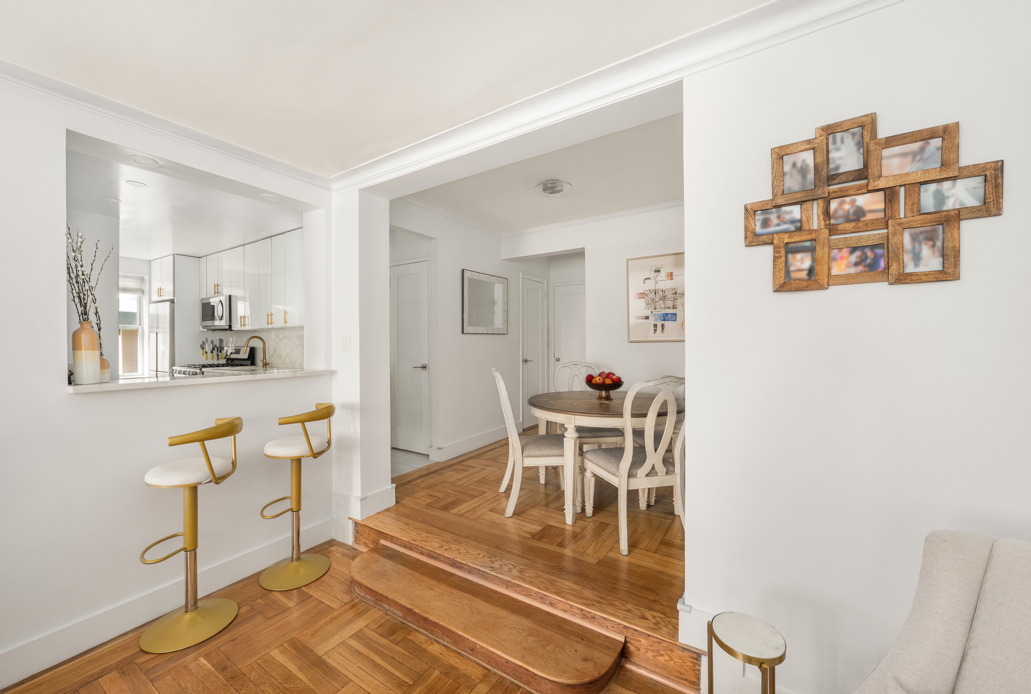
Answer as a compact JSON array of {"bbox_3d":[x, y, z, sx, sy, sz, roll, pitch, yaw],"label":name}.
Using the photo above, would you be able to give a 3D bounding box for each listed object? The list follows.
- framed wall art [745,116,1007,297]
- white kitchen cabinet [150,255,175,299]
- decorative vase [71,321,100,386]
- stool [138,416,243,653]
[{"bbox_3d":[1.115,-0.469,1.323,0.634,0.550,0.030,0,0,33],"label":"framed wall art"},{"bbox_3d":[-4.673,-0.934,5.783,0.850,0.560,0.600,0,0,33],"label":"white kitchen cabinet"},{"bbox_3d":[-2.087,0.027,1.970,0.095,0.305,0.095,0,0,33],"label":"decorative vase"},{"bbox_3d":[-1.636,0.891,2.062,0.440,1.030,0.490,0,0,-16],"label":"stool"}]

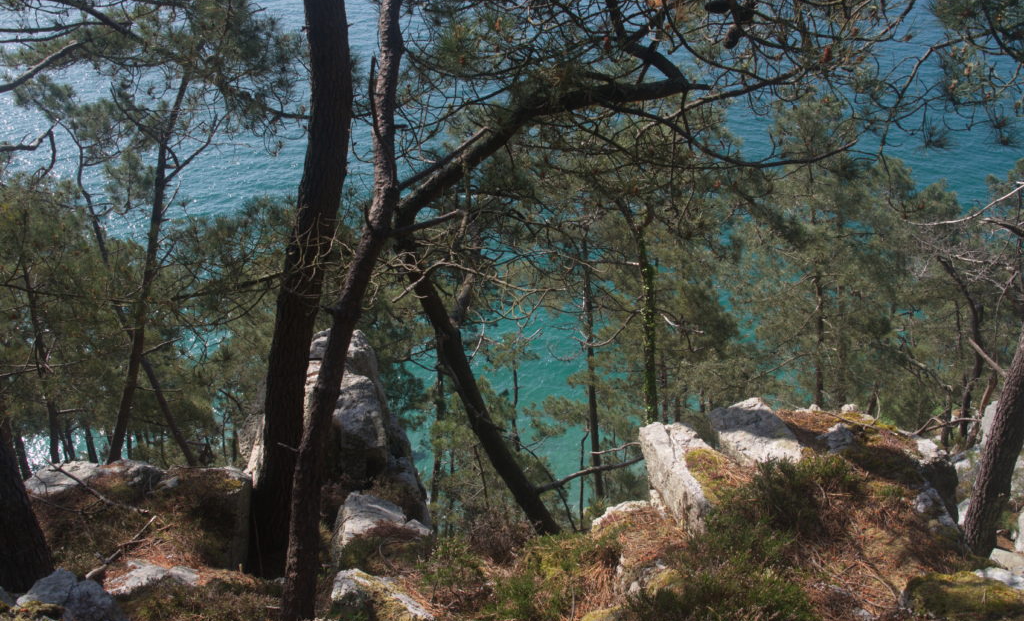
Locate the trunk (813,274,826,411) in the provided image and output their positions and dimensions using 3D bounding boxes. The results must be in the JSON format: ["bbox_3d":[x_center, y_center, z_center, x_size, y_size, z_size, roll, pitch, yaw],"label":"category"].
[{"bbox_3d":[6.228,0.643,19.011,0.250,2.940,0.250,0,21,18],"label":"trunk"}]

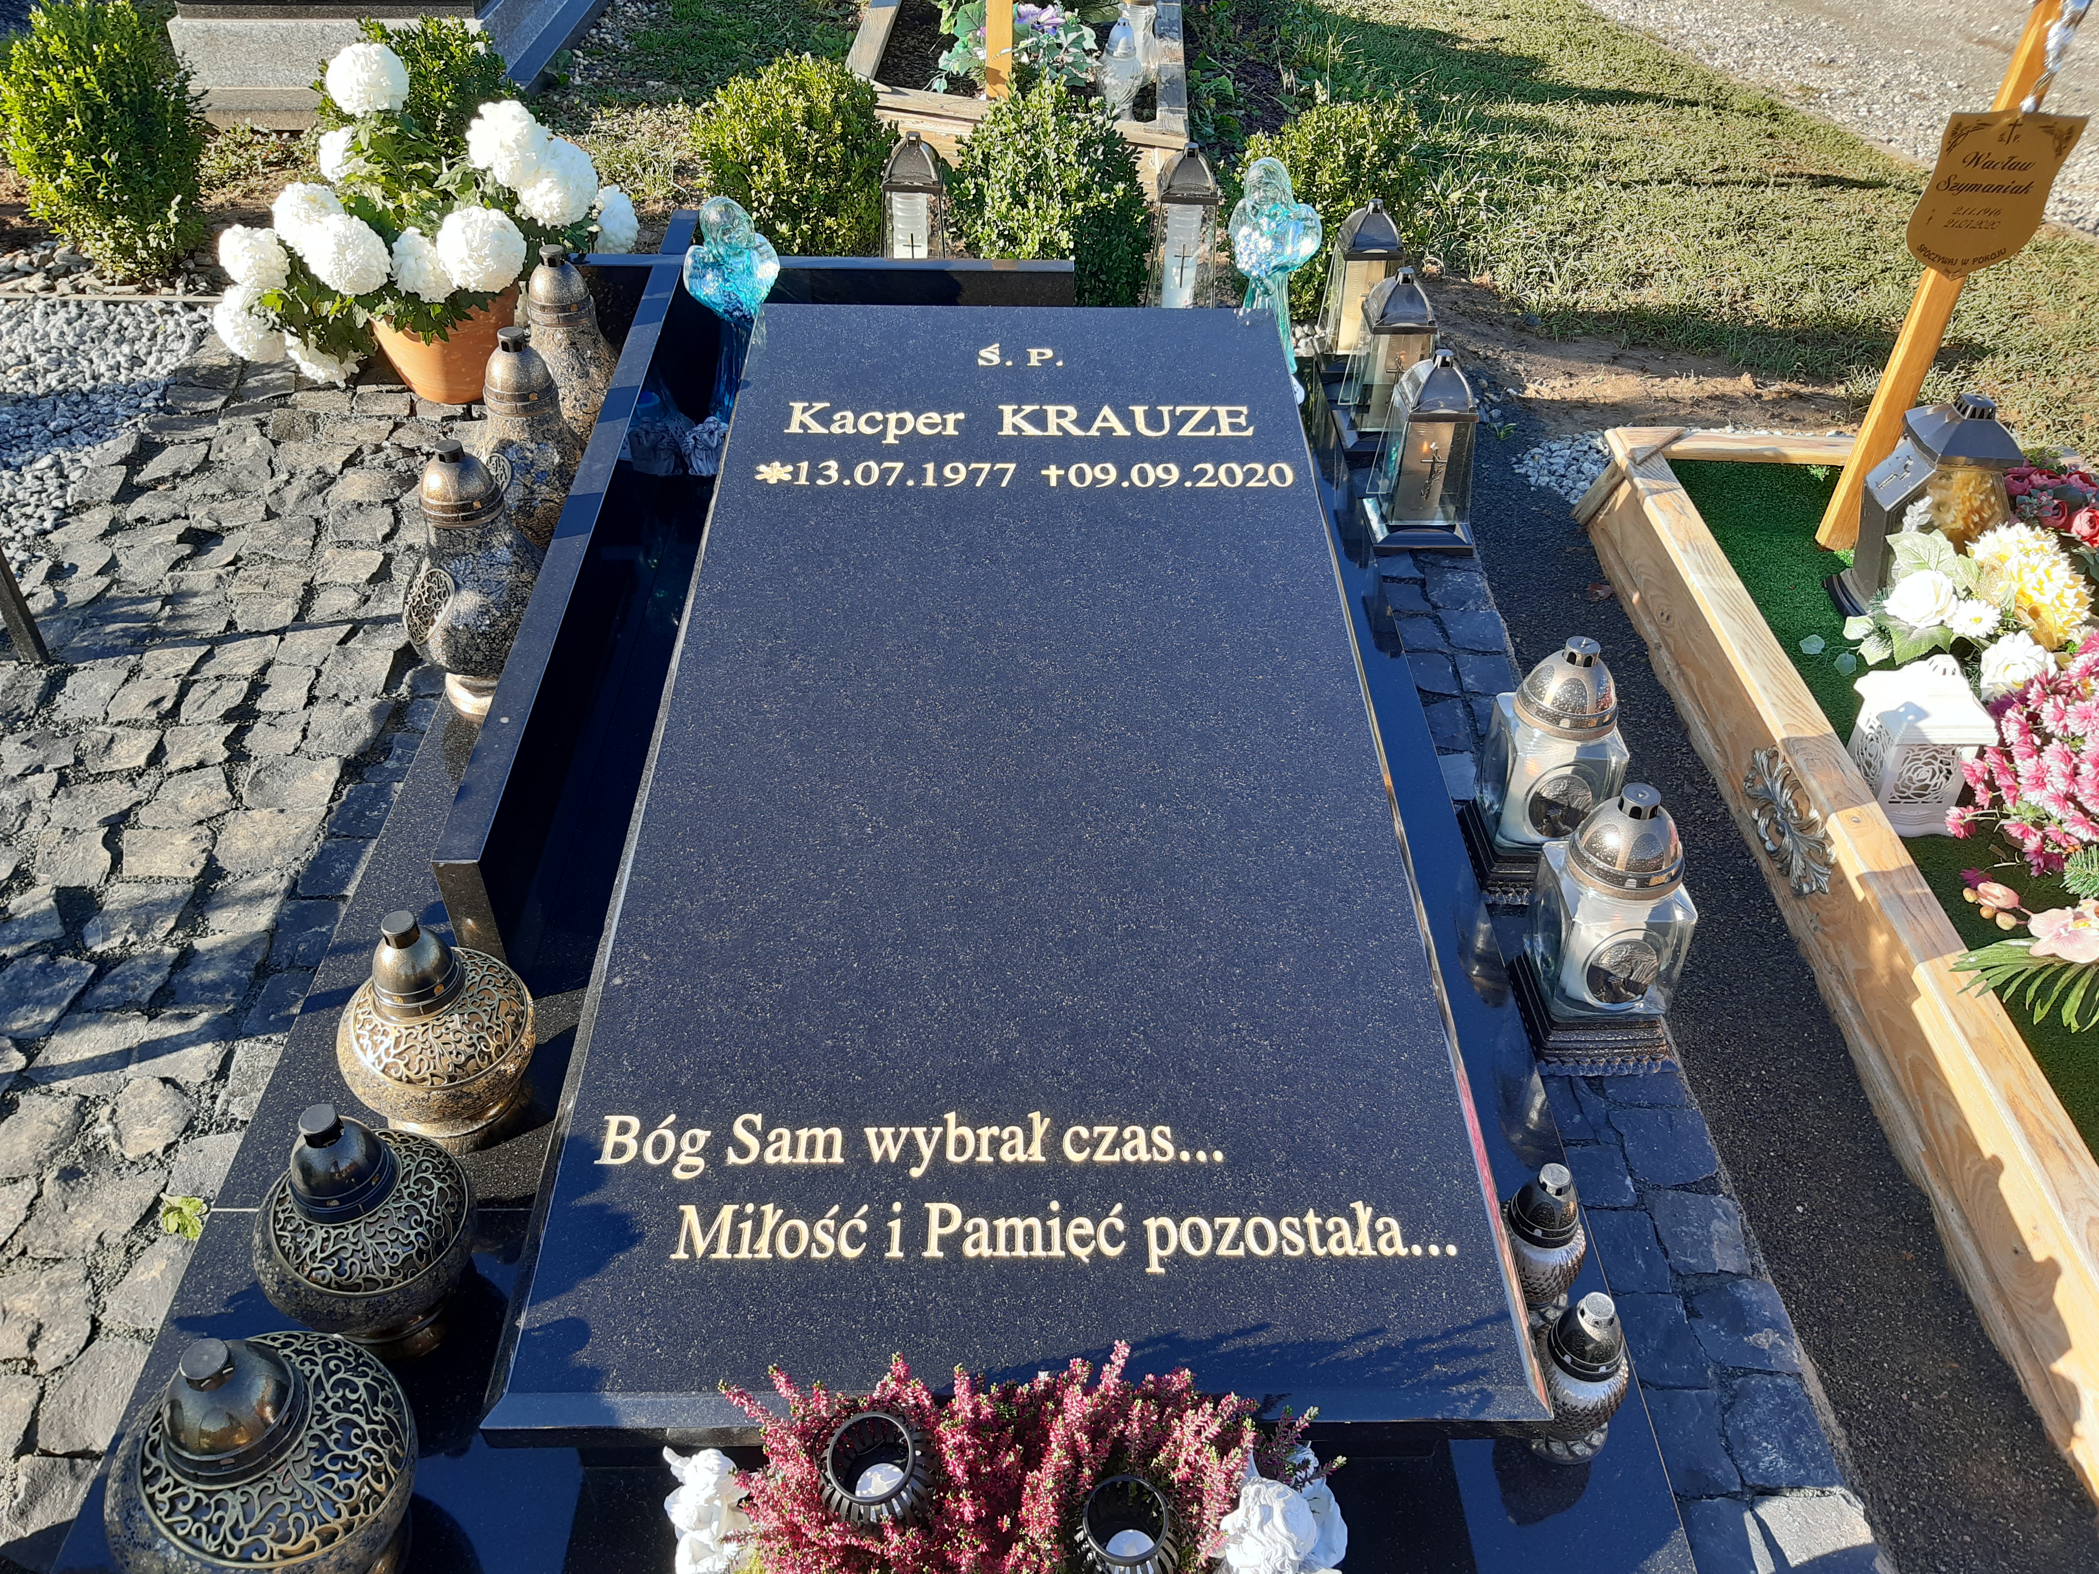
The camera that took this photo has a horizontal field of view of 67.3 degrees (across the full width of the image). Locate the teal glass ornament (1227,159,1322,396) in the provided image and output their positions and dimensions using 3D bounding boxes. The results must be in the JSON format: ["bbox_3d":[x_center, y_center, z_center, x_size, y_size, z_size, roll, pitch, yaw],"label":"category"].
[{"bbox_3d":[0.373,-0.871,2.724,0.155,0.414,0.120,-1,39,0],"label":"teal glass ornament"}]

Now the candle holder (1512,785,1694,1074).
[{"bbox_3d":[0.585,0.130,1.635,0.155,0.320,0.155,0,39,1],"label":"candle holder"}]

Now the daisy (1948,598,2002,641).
[{"bbox_3d":[1.319,-0.239,2.249,0.077,0.024,0.077,-6,66,4],"label":"daisy"}]

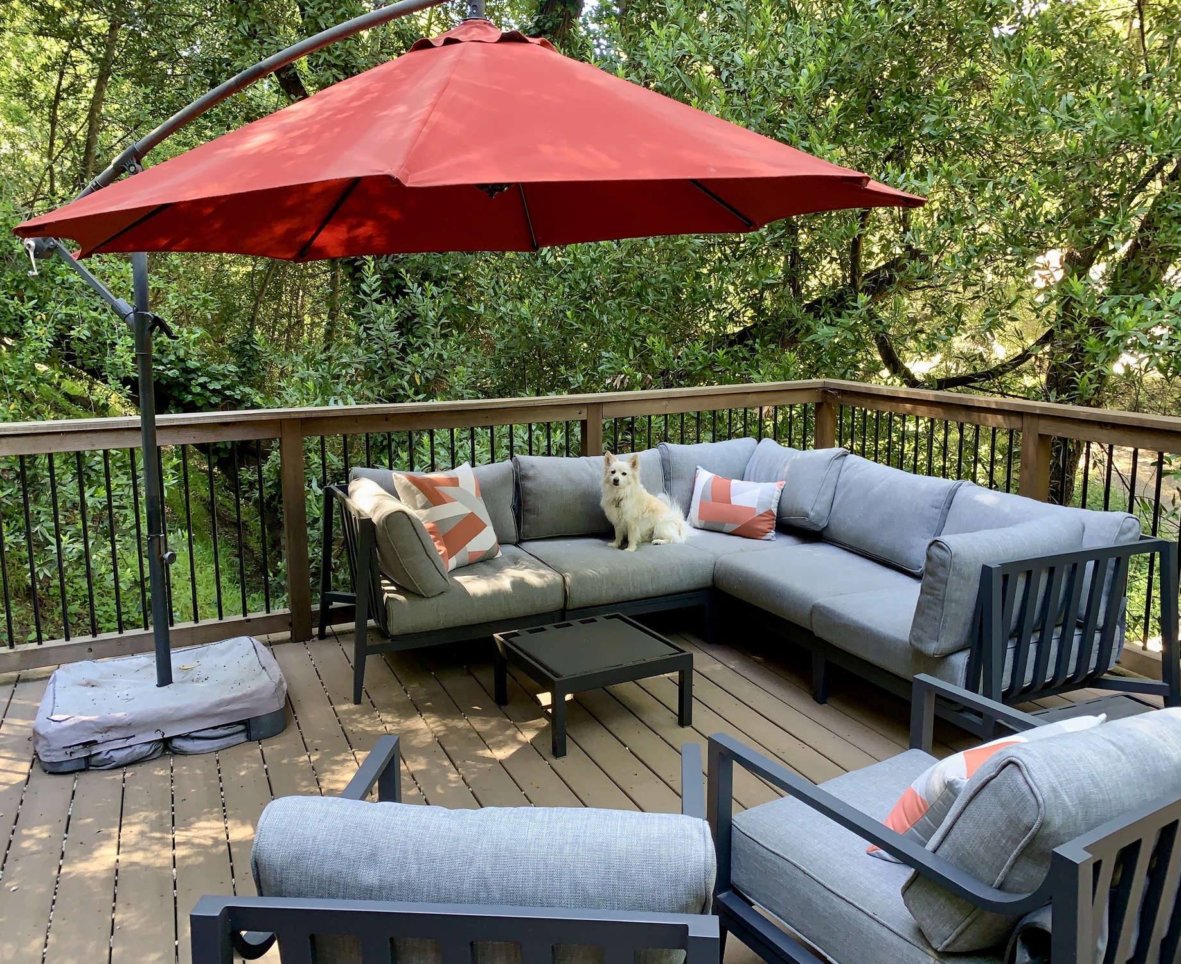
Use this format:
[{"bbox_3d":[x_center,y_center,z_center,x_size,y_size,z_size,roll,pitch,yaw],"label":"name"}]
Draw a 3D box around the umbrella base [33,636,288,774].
[{"bbox_3d":[-1.595,0.806,3.634,0.800,0.165,0.750,-5,11,-23],"label":"umbrella base"}]

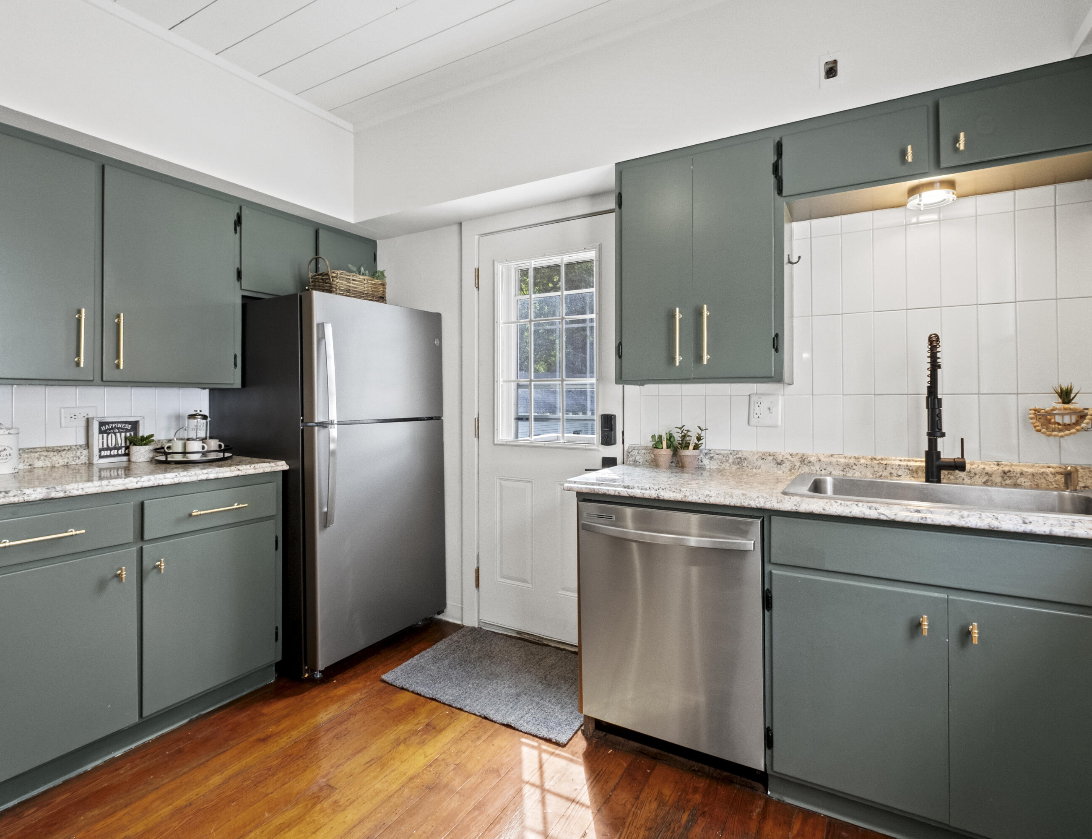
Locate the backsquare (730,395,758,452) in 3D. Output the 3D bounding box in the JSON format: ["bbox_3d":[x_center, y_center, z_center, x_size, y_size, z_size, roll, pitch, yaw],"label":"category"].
[{"bbox_3d":[0.820,0.015,2.170,0.102,0.226,0.010,1,1,28],"label":"backsquare"}]

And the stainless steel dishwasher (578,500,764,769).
[{"bbox_3d":[0.525,0.669,1.943,0.605,0.770,0.610,0,1,30],"label":"stainless steel dishwasher"}]

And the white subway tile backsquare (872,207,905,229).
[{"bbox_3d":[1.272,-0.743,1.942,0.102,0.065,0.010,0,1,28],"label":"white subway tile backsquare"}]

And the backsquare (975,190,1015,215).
[{"bbox_3d":[1.498,-0.718,1.745,0.100,0.070,0.010,0,1,29],"label":"backsquare"}]

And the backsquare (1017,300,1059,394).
[{"bbox_3d":[1.595,-0.234,1.700,0.100,0.300,0.010,0,1,29],"label":"backsquare"}]

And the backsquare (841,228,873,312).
[{"bbox_3d":[1.158,-0.545,1.949,0.100,0.302,0.010,0,1,30],"label":"backsquare"}]

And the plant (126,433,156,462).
[{"bbox_3d":[-1.801,0.123,2.333,0.105,0.127,0.105,0,1,30],"label":"plant"}]

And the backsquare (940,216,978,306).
[{"bbox_3d":[1.415,-0.538,1.794,0.100,0.300,0.010,0,1,29],"label":"backsquare"}]

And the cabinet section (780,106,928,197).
[{"bbox_3d":[0.959,-0.830,1.647,0.391,0.196,0.028,1,1,28],"label":"cabinet section"}]

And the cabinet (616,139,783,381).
[{"bbox_3d":[0.623,-0.600,2.124,0.620,0.900,0.290,1,1,28],"label":"cabinet"}]

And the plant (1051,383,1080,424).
[{"bbox_3d":[1.640,-0.049,1.653,0.064,0.132,0.064,1,1,28],"label":"plant"}]

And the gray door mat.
[{"bbox_3d":[-0.176,1.112,2.308,0.912,0.012,0.612,0,1,30],"label":"gray door mat"}]

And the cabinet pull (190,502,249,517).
[{"bbox_3d":[-1.321,0.366,2.124,0.036,0.013,0.212,1,1,31],"label":"cabinet pull"}]

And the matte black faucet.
[{"bbox_3d":[1.313,-0.030,1.696,0.111,0.498,0.230,1,1,31],"label":"matte black faucet"}]

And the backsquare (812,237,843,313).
[{"bbox_3d":[1.072,-0.548,2.000,0.100,0.303,0.010,0,1,30],"label":"backsquare"}]

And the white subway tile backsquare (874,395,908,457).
[{"bbox_3d":[1.248,0.024,1.894,0.100,0.222,0.010,0,1,29],"label":"white subway tile backsquare"}]

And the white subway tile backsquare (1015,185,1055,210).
[{"bbox_3d":[1.585,-0.713,1.700,0.097,0.065,0.010,0,1,30],"label":"white subway tile backsquare"}]

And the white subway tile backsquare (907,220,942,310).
[{"bbox_3d":[1.350,-0.549,1.875,0.101,0.304,0.010,1,1,28],"label":"white subway tile backsquare"}]

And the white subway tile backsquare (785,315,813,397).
[{"bbox_3d":[1.006,-0.251,2.090,0.100,0.305,0.010,0,1,28],"label":"white subway tile backsquare"}]

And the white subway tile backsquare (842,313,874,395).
[{"bbox_3d":[1.159,-0.243,1.947,0.098,0.302,0.010,0,1,30],"label":"white subway tile backsquare"}]

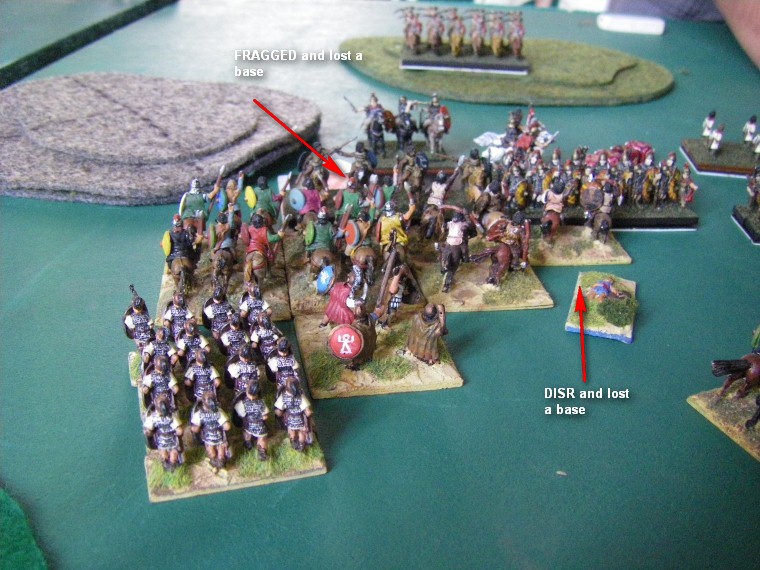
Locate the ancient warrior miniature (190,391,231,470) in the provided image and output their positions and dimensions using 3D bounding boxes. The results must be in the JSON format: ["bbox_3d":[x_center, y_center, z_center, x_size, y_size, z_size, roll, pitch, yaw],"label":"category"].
[{"bbox_3d":[-0.038,0.032,0.189,0.009,0.019,0.008,-7,30,-14],"label":"ancient warrior miniature"}]

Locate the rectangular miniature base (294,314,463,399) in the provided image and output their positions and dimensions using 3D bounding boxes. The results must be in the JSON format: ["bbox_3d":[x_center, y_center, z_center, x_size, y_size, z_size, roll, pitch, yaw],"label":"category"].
[{"bbox_3d":[-0.002,0.018,0.240,0.040,0.002,0.042,-4,29,-12],"label":"rectangular miniature base"}]

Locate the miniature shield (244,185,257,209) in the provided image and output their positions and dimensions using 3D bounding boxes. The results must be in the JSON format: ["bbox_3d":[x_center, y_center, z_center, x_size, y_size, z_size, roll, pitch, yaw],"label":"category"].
[{"bbox_3d":[-0.044,-0.030,0.284,0.002,0.008,0.008,-11,31,-34],"label":"miniature shield"}]

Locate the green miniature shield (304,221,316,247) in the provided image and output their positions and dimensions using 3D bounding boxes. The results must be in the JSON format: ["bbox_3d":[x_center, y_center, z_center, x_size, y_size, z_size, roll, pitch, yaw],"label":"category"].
[{"bbox_3d":[-0.021,-0.016,0.257,0.002,0.008,0.007,-6,29,-14],"label":"green miniature shield"}]

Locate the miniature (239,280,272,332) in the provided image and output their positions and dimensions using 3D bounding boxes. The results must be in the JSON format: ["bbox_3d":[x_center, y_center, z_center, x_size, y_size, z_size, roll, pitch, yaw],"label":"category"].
[{"bbox_3d":[-0.034,0.008,0.230,0.008,0.019,0.008,-6,32,-14],"label":"miniature"}]

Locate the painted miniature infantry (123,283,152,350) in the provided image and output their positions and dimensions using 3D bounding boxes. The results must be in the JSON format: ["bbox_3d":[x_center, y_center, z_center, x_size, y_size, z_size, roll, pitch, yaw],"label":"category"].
[{"bbox_3d":[-0.063,0.011,0.221,0.008,0.020,0.008,-6,32,-14],"label":"painted miniature infantry"}]

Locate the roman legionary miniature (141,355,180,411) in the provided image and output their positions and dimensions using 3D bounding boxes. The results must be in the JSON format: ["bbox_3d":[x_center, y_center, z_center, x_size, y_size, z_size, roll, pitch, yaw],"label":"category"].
[{"bbox_3d":[-0.052,0.025,0.200,0.008,0.019,0.008,-6,32,-14],"label":"roman legionary miniature"}]

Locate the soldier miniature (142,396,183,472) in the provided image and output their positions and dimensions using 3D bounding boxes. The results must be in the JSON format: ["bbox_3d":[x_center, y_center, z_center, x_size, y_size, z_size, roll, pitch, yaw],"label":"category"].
[{"bbox_3d":[-0.048,0.033,0.187,0.009,0.019,0.008,-7,30,-14],"label":"soldier miniature"}]

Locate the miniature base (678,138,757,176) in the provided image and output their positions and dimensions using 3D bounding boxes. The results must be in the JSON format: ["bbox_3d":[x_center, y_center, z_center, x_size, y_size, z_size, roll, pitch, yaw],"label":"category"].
[{"bbox_3d":[0.166,-0.059,0.393,0.040,0.004,0.038,5,28,6],"label":"miniature base"}]

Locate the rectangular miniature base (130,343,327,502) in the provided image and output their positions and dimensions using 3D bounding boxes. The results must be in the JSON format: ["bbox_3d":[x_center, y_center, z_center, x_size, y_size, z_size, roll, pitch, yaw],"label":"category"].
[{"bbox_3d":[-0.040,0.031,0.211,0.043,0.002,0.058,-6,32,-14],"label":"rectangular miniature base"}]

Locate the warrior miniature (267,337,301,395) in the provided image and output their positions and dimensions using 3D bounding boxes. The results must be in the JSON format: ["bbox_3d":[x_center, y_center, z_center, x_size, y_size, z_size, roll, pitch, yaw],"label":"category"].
[{"bbox_3d":[-0.024,0.021,0.208,0.008,0.019,0.008,-6,32,-14],"label":"warrior miniature"}]

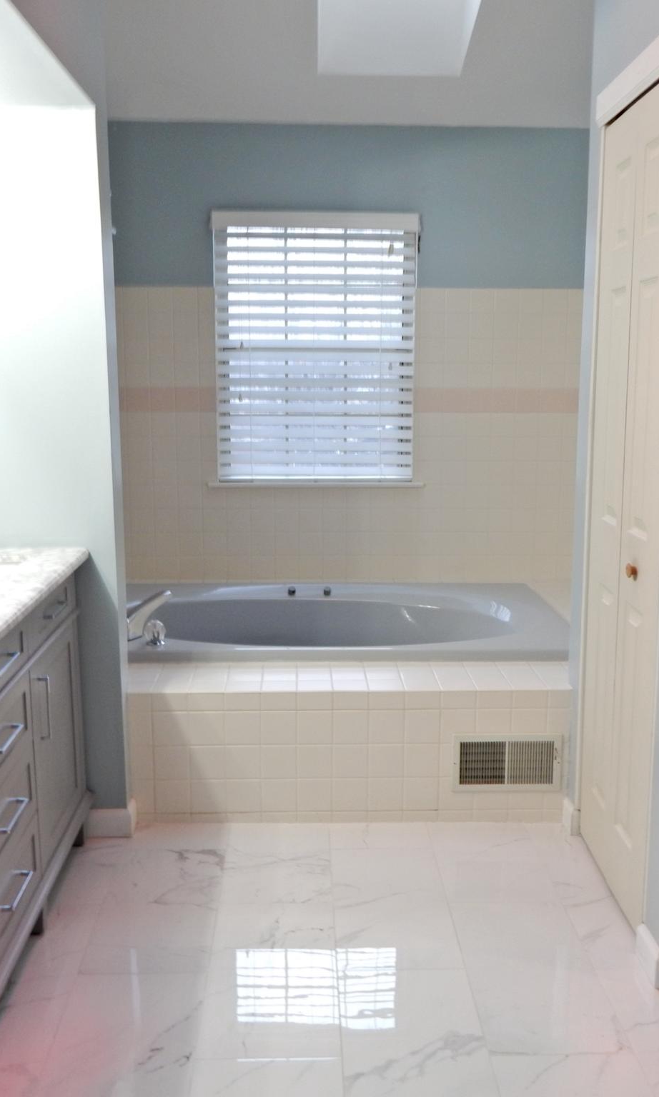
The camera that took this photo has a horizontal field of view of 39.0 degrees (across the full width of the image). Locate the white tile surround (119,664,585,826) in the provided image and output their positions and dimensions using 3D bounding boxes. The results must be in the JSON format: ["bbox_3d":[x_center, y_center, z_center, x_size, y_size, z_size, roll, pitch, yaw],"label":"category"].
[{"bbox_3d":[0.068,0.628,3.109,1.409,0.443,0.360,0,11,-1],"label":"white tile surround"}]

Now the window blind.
[{"bbox_3d":[-0.057,-0.875,4.122,0.898,1.168,0.070,0,11,-1],"label":"window blind"}]

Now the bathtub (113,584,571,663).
[{"bbox_3d":[-0.035,0.478,3.705,1.873,0.460,1.030,0,11,-1],"label":"bathtub"}]

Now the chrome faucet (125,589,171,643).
[{"bbox_3d":[-0.699,0.242,3.324,0.200,0.150,0.240,-8,14,-37],"label":"chrome faucet"}]

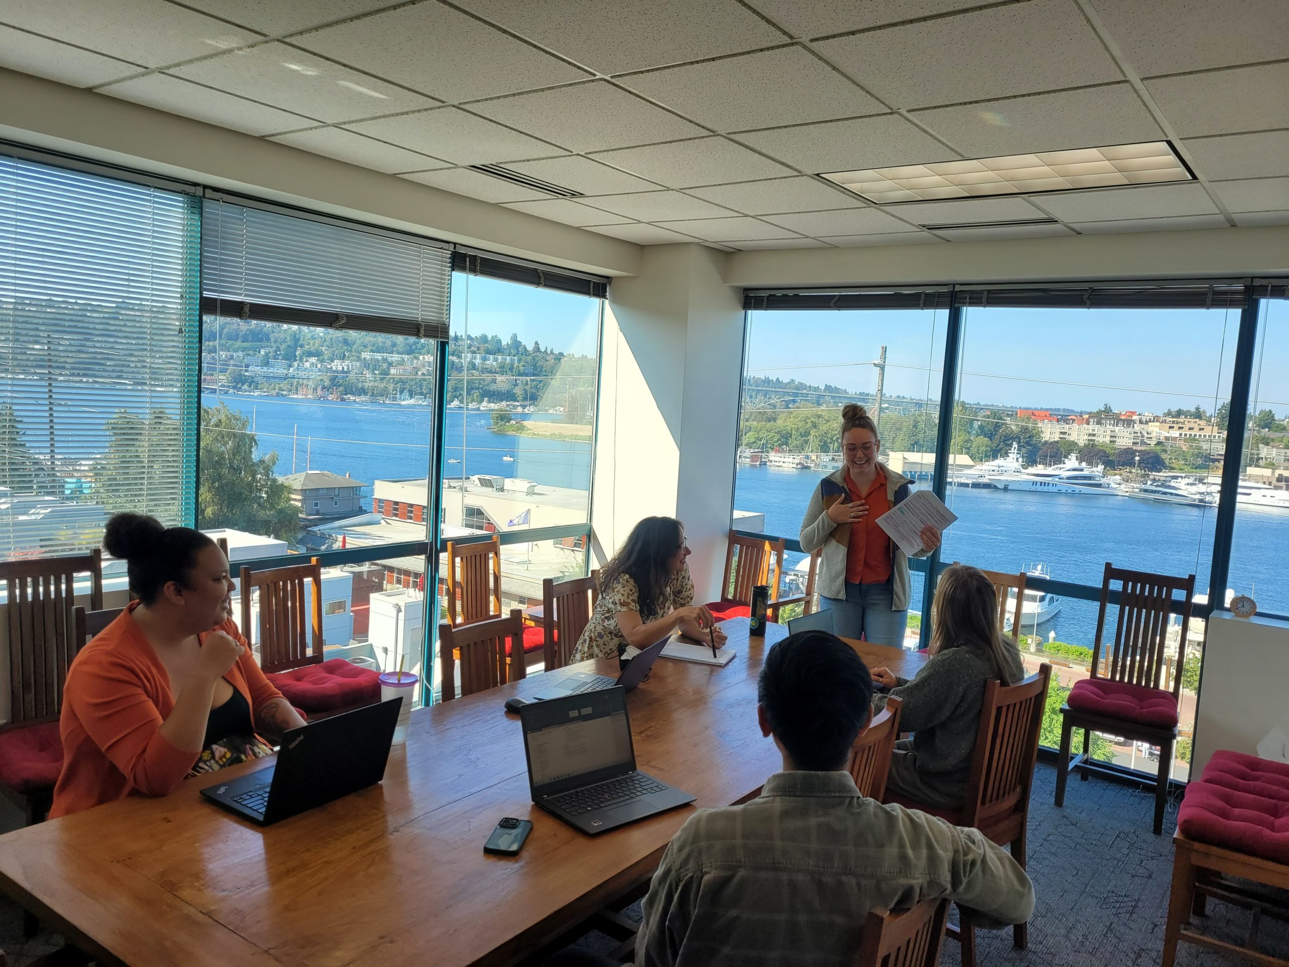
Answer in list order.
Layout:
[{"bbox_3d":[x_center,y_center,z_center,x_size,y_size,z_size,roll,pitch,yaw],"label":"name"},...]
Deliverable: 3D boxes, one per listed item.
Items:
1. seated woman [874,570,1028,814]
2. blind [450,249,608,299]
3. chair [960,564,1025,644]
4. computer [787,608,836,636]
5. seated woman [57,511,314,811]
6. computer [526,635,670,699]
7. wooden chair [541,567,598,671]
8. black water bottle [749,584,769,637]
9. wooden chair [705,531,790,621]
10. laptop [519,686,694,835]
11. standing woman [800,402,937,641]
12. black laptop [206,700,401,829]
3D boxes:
[{"bbox_3d":[0.863,0.853,3.110,0.520,1.233,0.620,-1,7,-42],"label":"seated woman"},{"bbox_3d":[-0.576,-1.121,5.226,0.050,0.115,1.200,7,6,36],"label":"blind"},{"bbox_3d":[1.562,0.902,4.737,0.450,0.930,0.520,7,6,36],"label":"chair"},{"bbox_3d":[0.713,0.588,3.503,0.265,0.200,0.310,8,7,40],"label":"computer"},{"bbox_3d":[-1.142,0.738,2.444,0.690,1.330,0.570,7,6,36],"label":"seated woman"},{"bbox_3d":[-0.123,0.579,3.043,0.325,0.196,0.315,6,6,22],"label":"computer"},{"bbox_3d":[-0.134,0.885,3.939,0.520,0.950,0.460,7,6,36],"label":"wooden chair"},{"bbox_3d":[0.484,0.521,4.029,0.069,0.210,0.069,7,6,36],"label":"black water bottle"},{"bbox_3d":[0.461,0.798,5.349,0.460,0.950,0.520,7,6,36],"label":"wooden chair"},{"bbox_3d":[-0.083,0.647,2.289,0.324,0.222,0.283,-1,7,-43],"label":"laptop"},{"bbox_3d":[0.993,0.519,4.390,0.560,1.740,0.400,5,5,17],"label":"standing woman"},{"bbox_3d":[-0.777,0.606,2.218,0.286,0.230,0.321,7,6,33],"label":"black laptop"}]

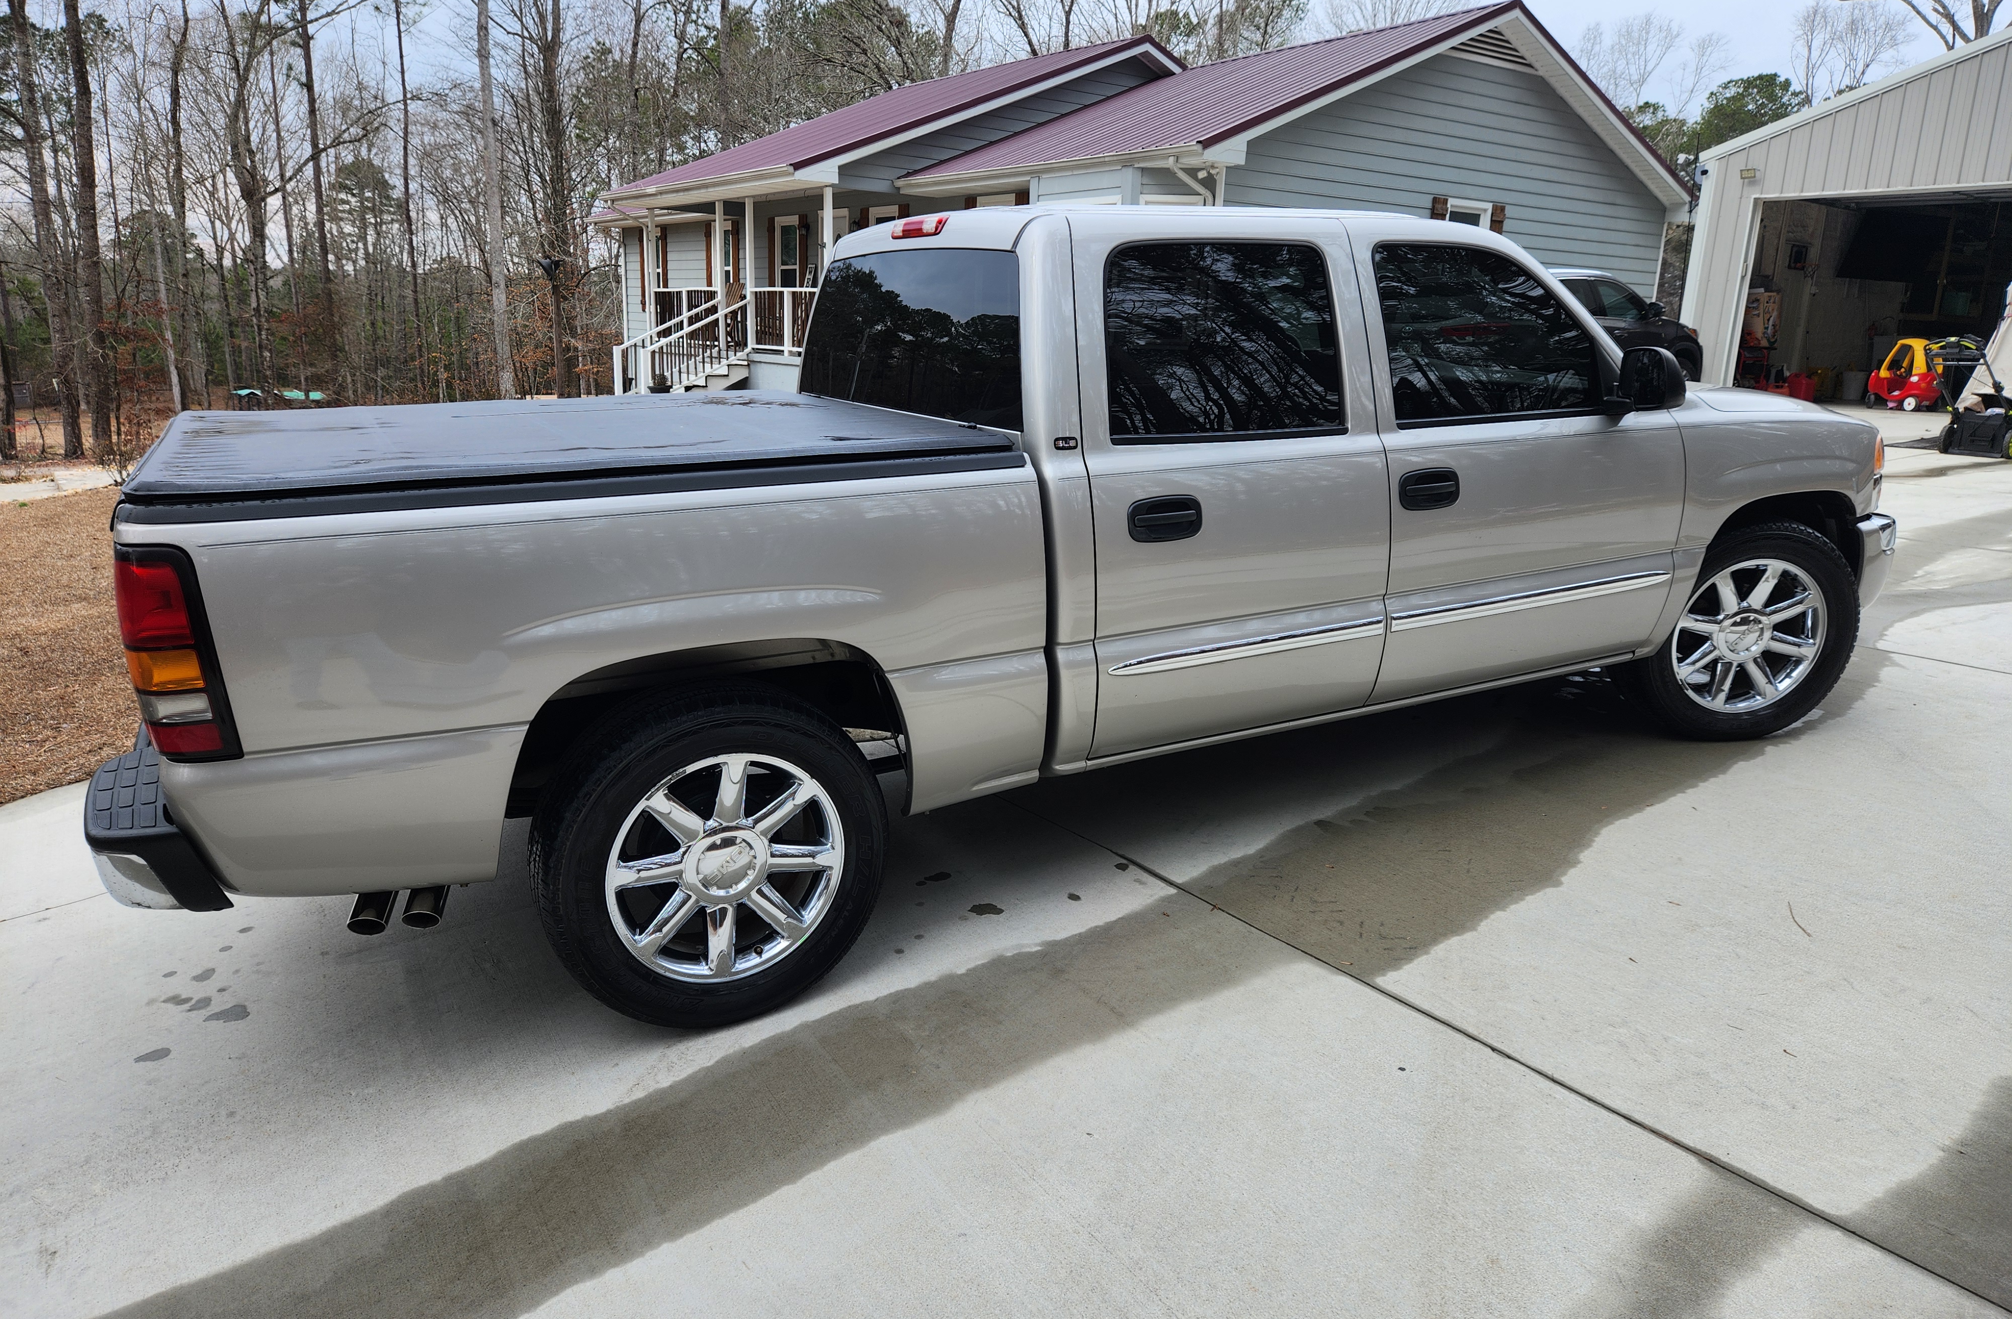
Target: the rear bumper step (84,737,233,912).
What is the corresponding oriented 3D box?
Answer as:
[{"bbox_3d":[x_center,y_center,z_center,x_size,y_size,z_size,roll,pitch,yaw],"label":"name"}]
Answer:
[{"bbox_3d":[-1.695,0.312,2.701,0.220,0.230,0.580,-8,19,-27],"label":"rear bumper step"}]

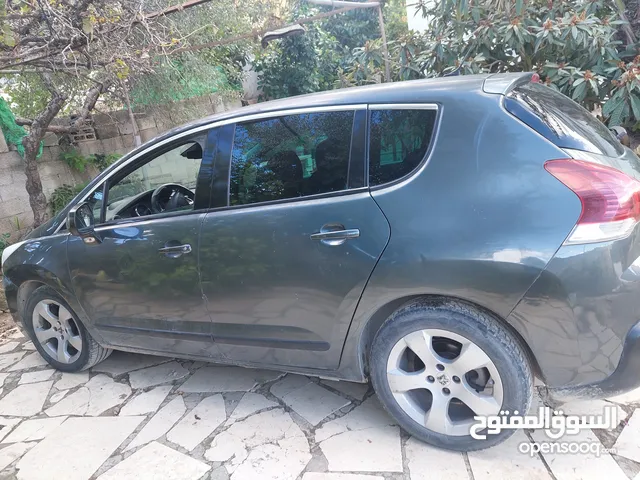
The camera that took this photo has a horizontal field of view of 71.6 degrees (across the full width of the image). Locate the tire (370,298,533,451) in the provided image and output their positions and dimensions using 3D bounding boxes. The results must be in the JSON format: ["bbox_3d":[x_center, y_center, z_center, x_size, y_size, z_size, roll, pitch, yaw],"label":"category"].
[{"bbox_3d":[0.540,0.560,1.887,0.650,0.650,0.230,-1,14,28],"label":"tire"}]

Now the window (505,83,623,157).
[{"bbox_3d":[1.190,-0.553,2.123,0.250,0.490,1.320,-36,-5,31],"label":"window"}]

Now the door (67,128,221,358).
[{"bbox_3d":[-0.986,0.048,2.524,1.130,1.195,0.280,-1,14,28],"label":"door"}]

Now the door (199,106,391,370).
[{"bbox_3d":[-0.103,0.017,2.056,1.010,1.175,0.280,-1,14,28],"label":"door"}]

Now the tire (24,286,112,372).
[{"bbox_3d":[-1.764,0.611,3.130,0.650,0.650,0.230,-2,14,26],"label":"tire"}]

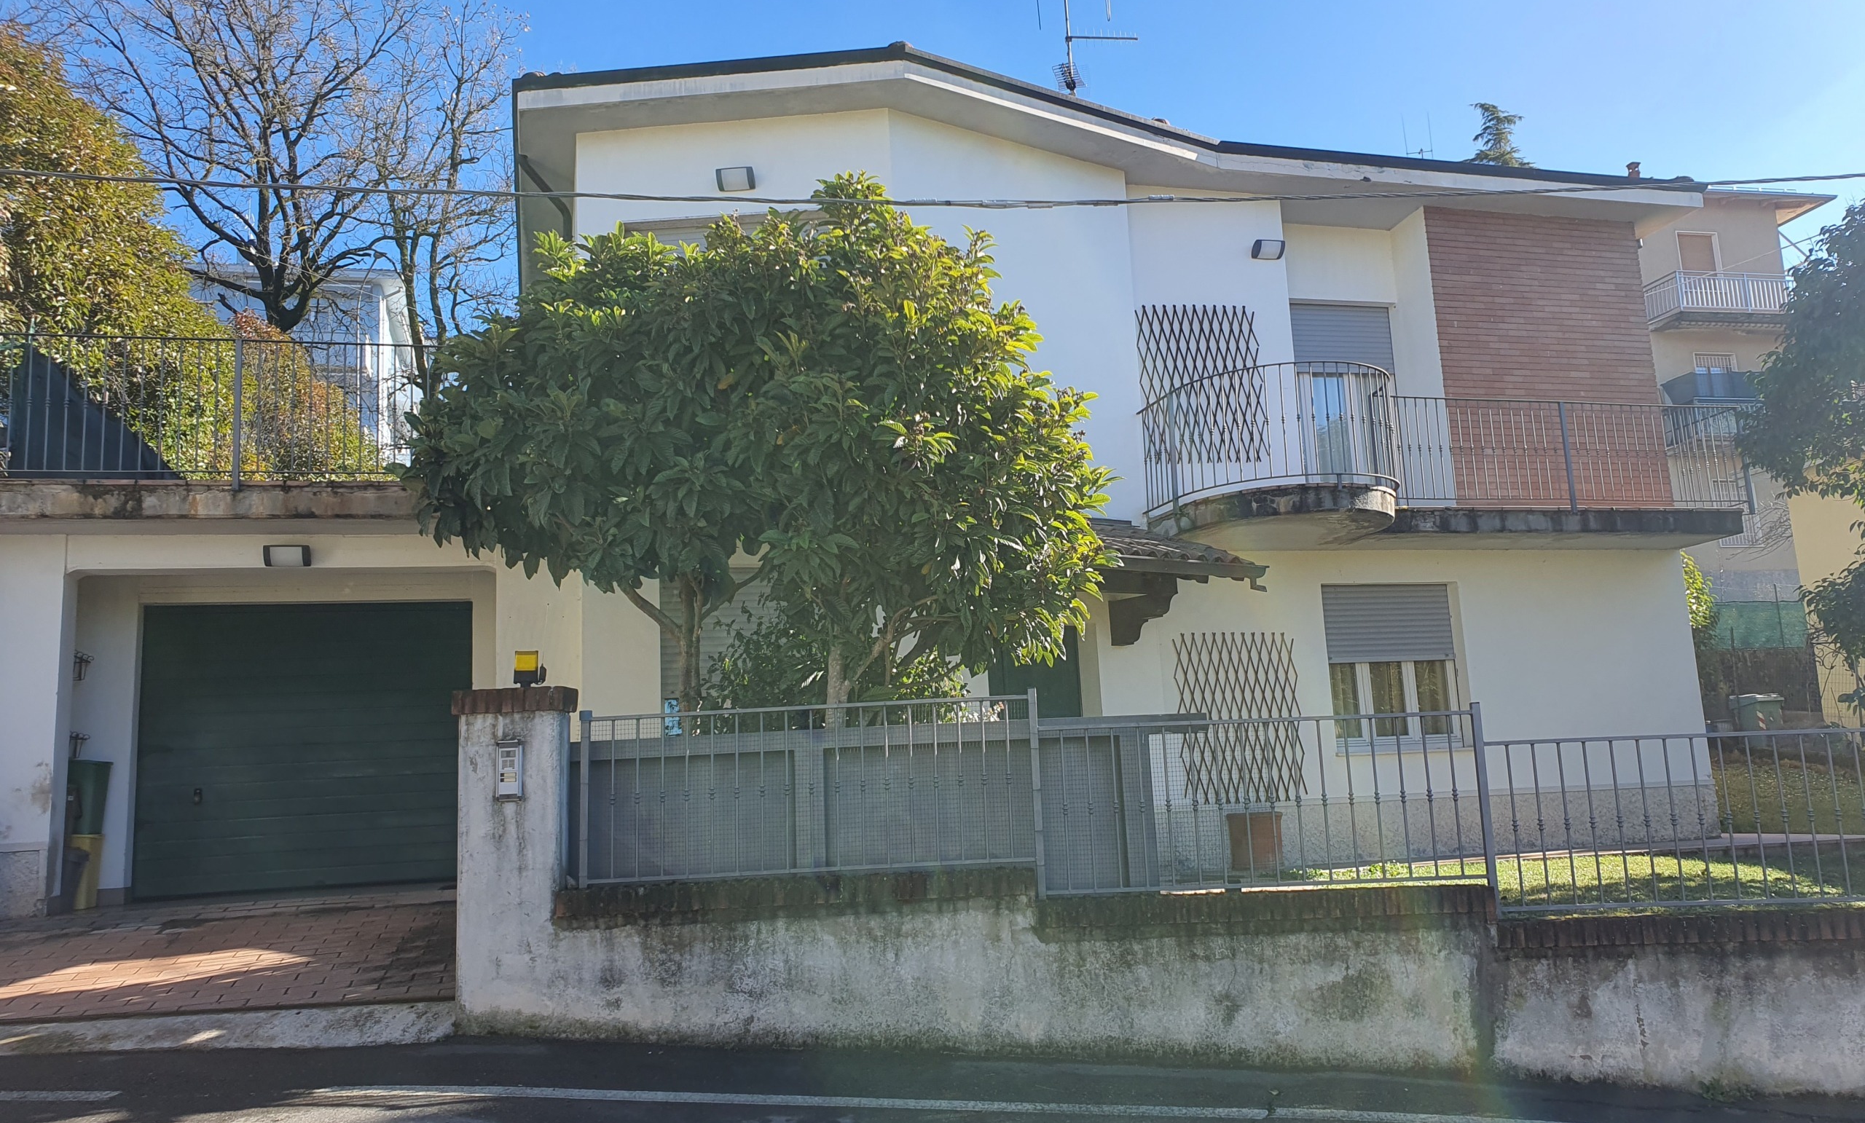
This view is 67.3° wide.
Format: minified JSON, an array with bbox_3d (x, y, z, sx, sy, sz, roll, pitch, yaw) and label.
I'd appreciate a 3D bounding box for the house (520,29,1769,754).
[{"bbox_3d":[1.346,-0.396,15.360,11.200,7.200,9.600,0,-9,-16],"label":"house"}]

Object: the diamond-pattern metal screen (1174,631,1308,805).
[{"bbox_3d":[2.669,1.336,12.053,1.160,1.460,0.030,0,-9,-16],"label":"diamond-pattern metal screen"}]

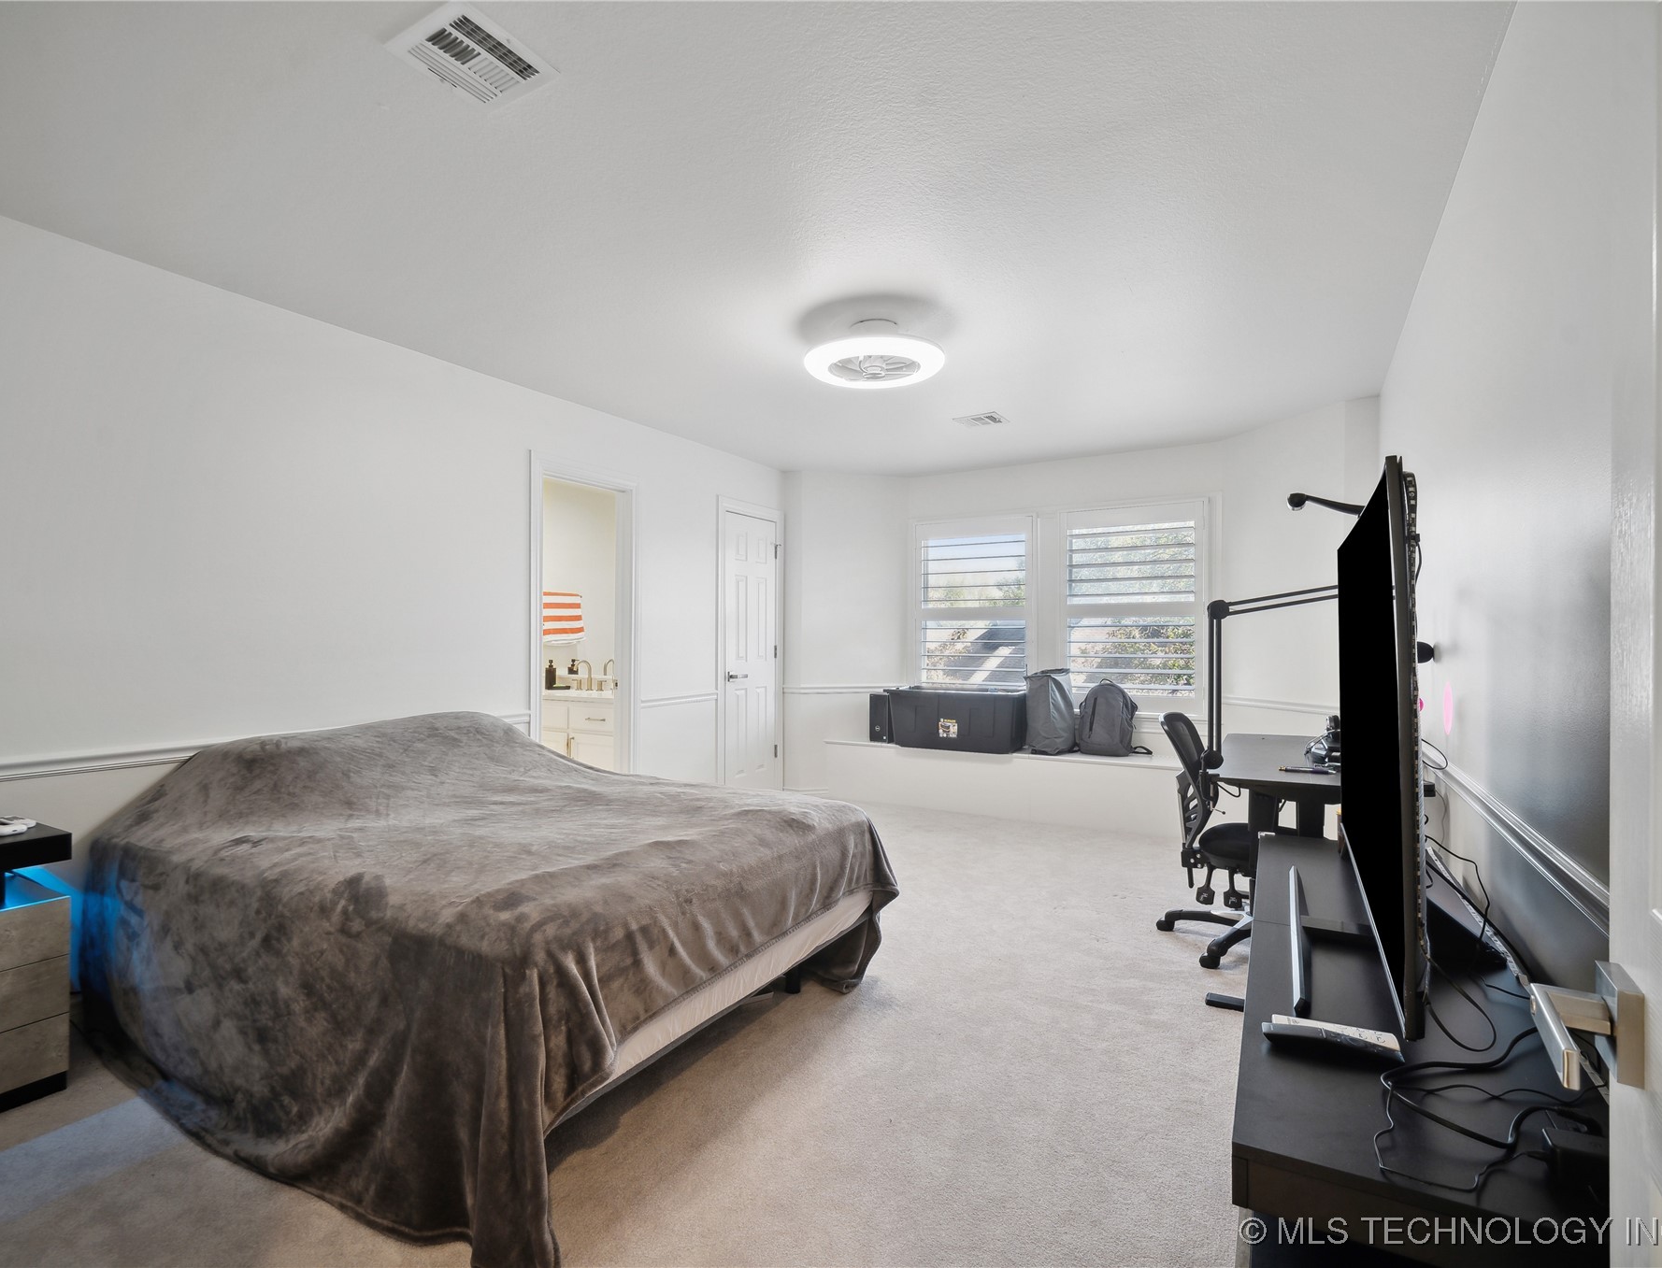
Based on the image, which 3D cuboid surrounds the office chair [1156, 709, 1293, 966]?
[{"bbox_3d":[1.635,0.765,2.890,0.650,0.910,0.650,0,0,33],"label":"office chair"}]

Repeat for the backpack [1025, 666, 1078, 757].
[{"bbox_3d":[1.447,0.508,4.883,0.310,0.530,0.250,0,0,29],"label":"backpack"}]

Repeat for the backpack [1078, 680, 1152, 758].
[{"bbox_3d":[1.793,0.535,4.733,0.370,0.480,0.240,0,0,28],"label":"backpack"}]

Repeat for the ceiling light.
[{"bbox_3d":[0.177,-1.150,2.983,0.565,0.160,0.565,0,0,0],"label":"ceiling light"}]

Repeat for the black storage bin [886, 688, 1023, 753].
[{"bbox_3d":[0.878,0.582,5.100,0.900,0.390,0.470,0,0,29],"label":"black storage bin"}]

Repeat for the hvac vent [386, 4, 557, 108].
[{"bbox_3d":[-0.763,-1.220,1.587,0.245,0.030,0.245,0,0,32],"label":"hvac vent"}]

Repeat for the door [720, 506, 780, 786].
[{"bbox_3d":[-0.561,0.190,5.255,0.050,2.030,0.600,0,0,32],"label":"door"}]

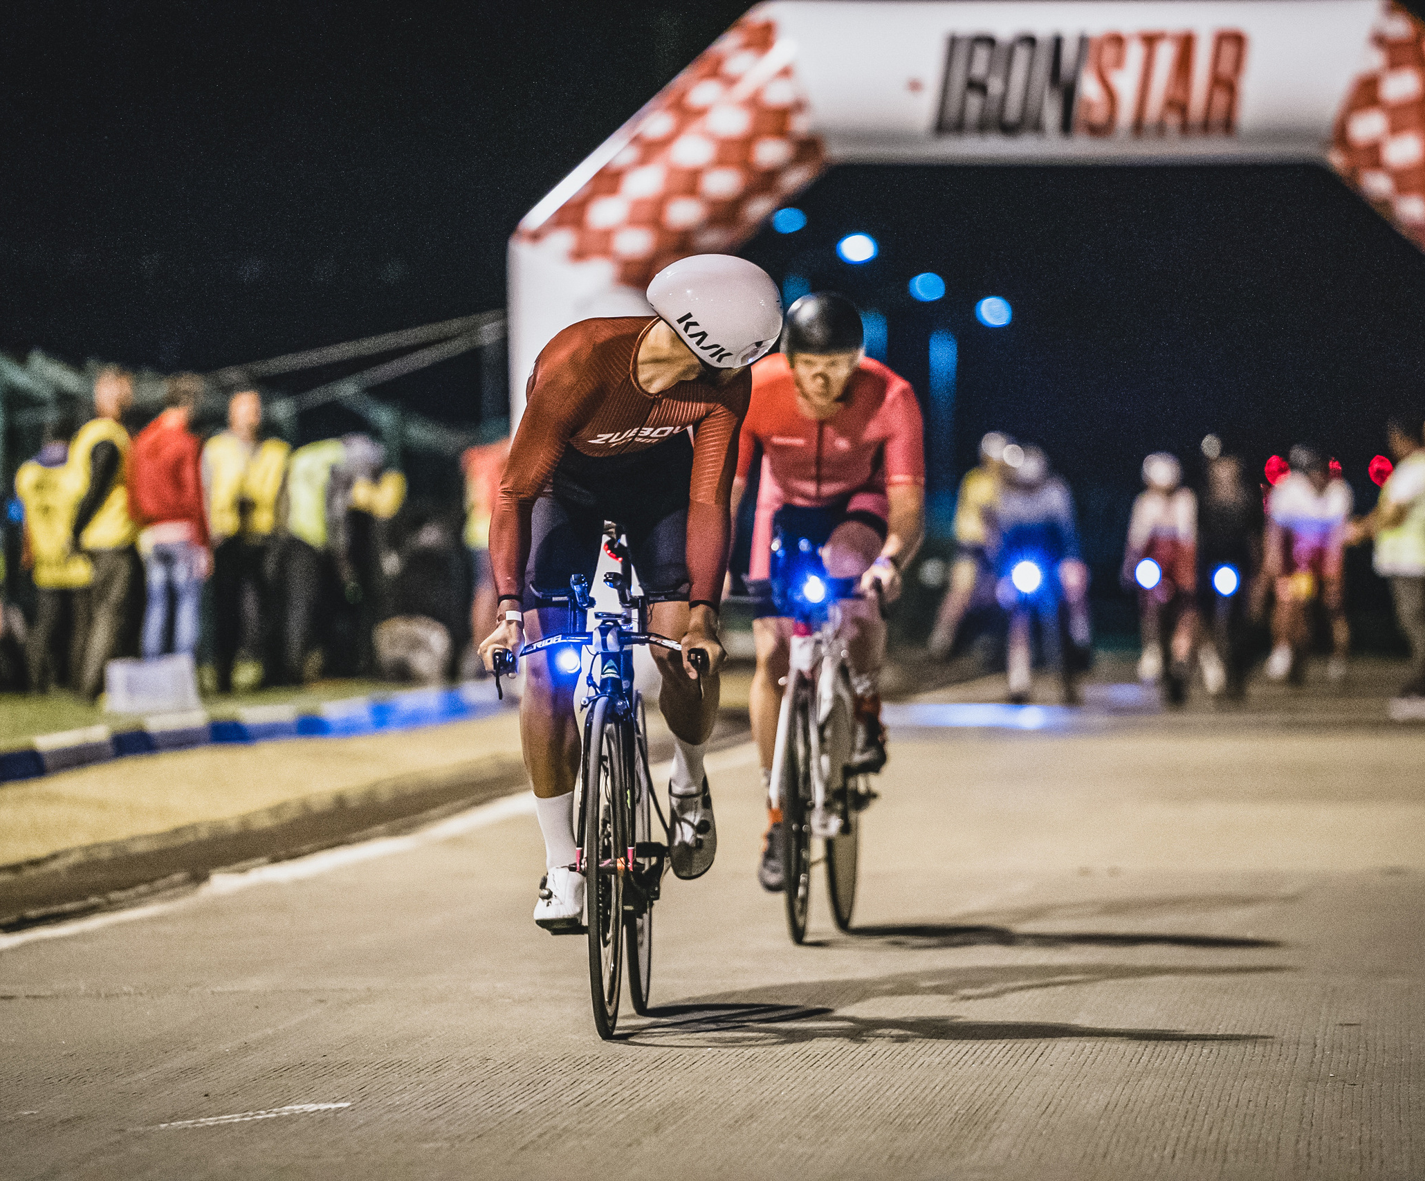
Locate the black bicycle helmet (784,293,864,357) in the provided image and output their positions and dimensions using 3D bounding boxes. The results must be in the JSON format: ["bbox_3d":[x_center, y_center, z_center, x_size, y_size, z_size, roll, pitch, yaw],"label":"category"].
[{"bbox_3d":[0.270,-0.639,23.870,0.205,0.170,0.270,0,9,6],"label":"black bicycle helmet"}]

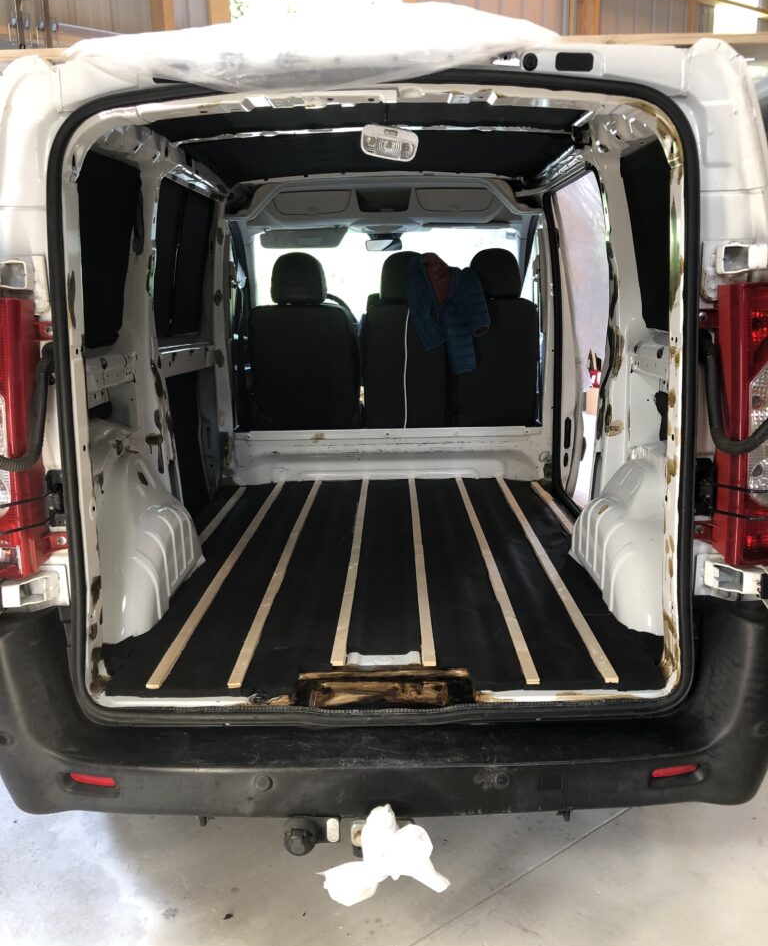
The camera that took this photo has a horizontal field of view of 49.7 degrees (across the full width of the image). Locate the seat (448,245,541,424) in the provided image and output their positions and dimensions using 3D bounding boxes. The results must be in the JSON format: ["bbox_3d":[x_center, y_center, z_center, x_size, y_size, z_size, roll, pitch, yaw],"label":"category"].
[{"bbox_3d":[0.542,-0.597,4.407,0.450,1.111,0.780,-1,12,1],"label":"seat"}]

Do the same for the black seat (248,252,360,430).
[{"bbox_3d":[-0.390,-0.583,4.420,0.520,1.116,0.780,-1,12,1],"label":"black seat"}]

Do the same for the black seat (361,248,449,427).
[{"bbox_3d":[0.105,-0.589,4.413,0.440,1.111,0.780,-1,12,1],"label":"black seat"}]

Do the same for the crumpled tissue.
[{"bbox_3d":[0.003,0.757,1.644,0.250,0.175,0.120,-1,12,1],"label":"crumpled tissue"}]

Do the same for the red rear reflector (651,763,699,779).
[{"bbox_3d":[0.605,0.614,1.716,0.107,0.027,0.020,-4,13,-16],"label":"red rear reflector"}]

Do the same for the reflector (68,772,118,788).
[{"bbox_3d":[-0.616,0.648,1.750,0.105,0.027,0.022,2,12,16],"label":"reflector"}]

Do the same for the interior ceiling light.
[{"bbox_3d":[0.014,-0.844,2.121,0.148,0.083,0.040,9,12,-2],"label":"interior ceiling light"}]

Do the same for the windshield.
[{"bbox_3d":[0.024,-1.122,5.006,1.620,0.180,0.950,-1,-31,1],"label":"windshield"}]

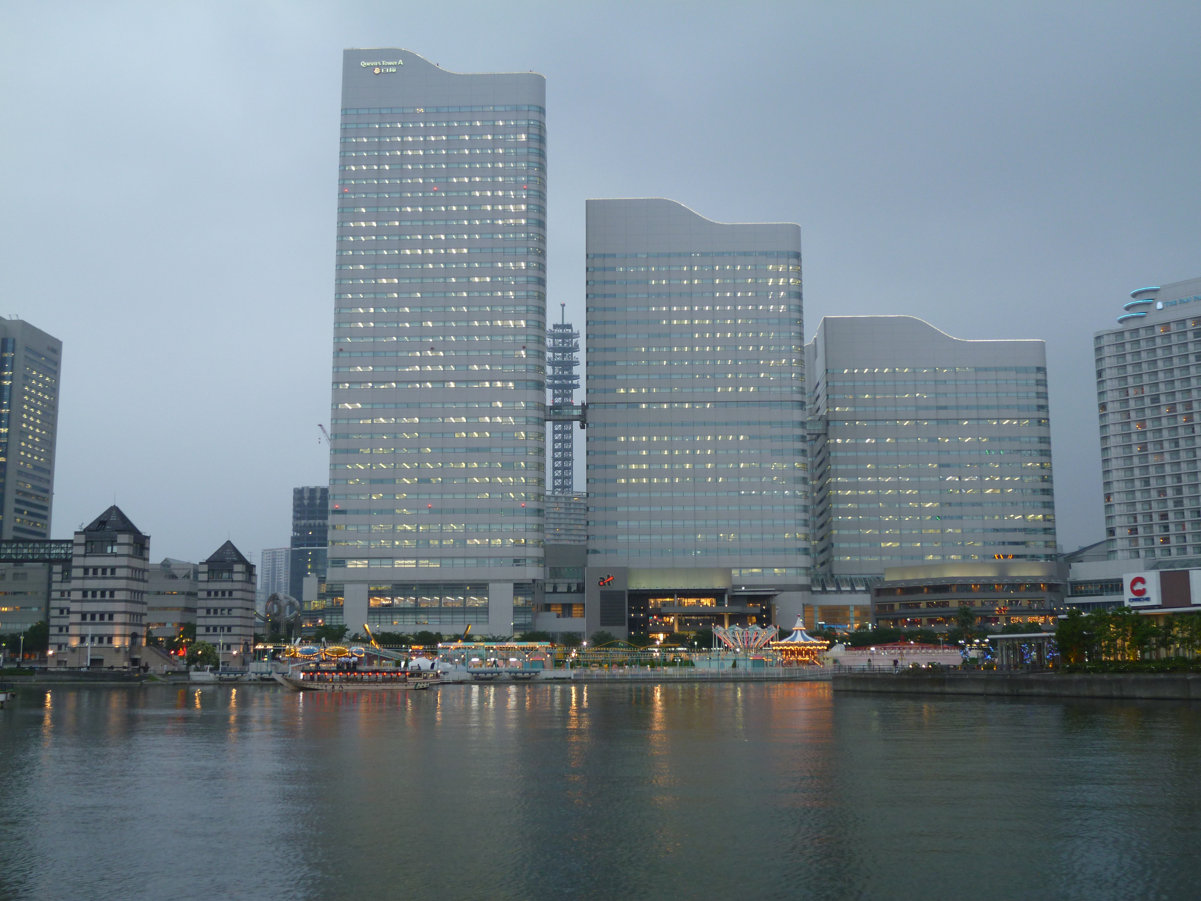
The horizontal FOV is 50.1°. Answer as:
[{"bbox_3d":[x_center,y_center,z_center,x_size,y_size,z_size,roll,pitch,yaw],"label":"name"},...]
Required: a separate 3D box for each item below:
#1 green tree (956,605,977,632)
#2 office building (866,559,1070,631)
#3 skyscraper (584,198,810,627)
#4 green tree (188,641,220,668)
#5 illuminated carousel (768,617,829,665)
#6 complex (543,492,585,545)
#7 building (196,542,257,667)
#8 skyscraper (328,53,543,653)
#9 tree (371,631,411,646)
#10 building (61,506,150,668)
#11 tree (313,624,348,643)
[{"bbox_3d":[59.848,30.173,209.801,3.500,9.680,3.500,-1,-9,2],"label":"green tree"},{"bbox_3d":[105.533,46.060,371.231,48.000,27.150,30.000,-2,-9,9],"label":"office building"},{"bbox_3d":[29.182,-4.911,404.475,66.000,138.500,46.000,0,-9,2],"label":"skyscraper"},{"bbox_3d":[-72.763,37.444,235.080,6.100,5.300,6.000,0,-9,0],"label":"green tree"},{"bbox_3d":[35.625,34.054,229.471,10.700,9.100,10.700,0,-9,0],"label":"illuminated carousel"},{"bbox_3d":[-20.734,72.552,763.890,36.000,90.000,28.000,3,-9,-18],"label":"complex"},{"bbox_3d":[-85.066,34.847,294.423,10.800,27.980,10.000,-1,-9,2],"label":"building"},{"bbox_3d":[-42.915,-25.939,373.384,57.500,171.800,45.000,-1,-9,2],"label":"skyscraper"},{"bbox_3d":[-49.455,46.358,302.513,8.800,7.300,7.800,-1,-9,2],"label":"tree"},{"bbox_3d":[-89.665,25.021,236.245,10.800,29.650,10.000,-1,-9,2],"label":"building"},{"bbox_3d":[-62.440,43.660,296.849,8.400,7.200,8.000,0,-9,0],"label":"tree"}]

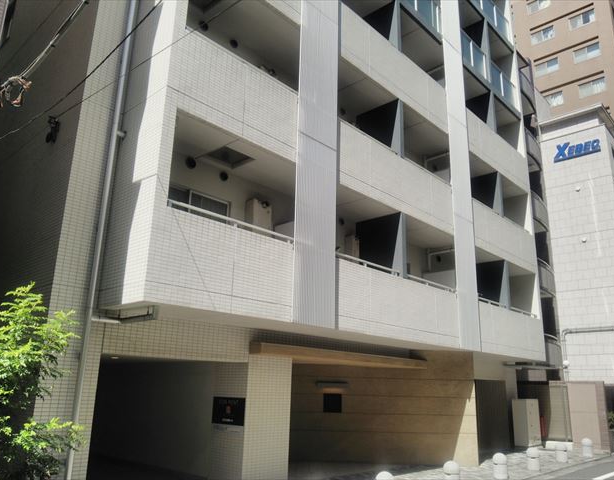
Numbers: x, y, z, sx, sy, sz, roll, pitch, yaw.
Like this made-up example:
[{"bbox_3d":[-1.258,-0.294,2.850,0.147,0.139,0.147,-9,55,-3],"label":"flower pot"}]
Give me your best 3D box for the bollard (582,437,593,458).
[{"bbox_3d":[8.138,6.050,16.129,0.290,0.500,0.290,-12,-20,40],"label":"bollard"}]

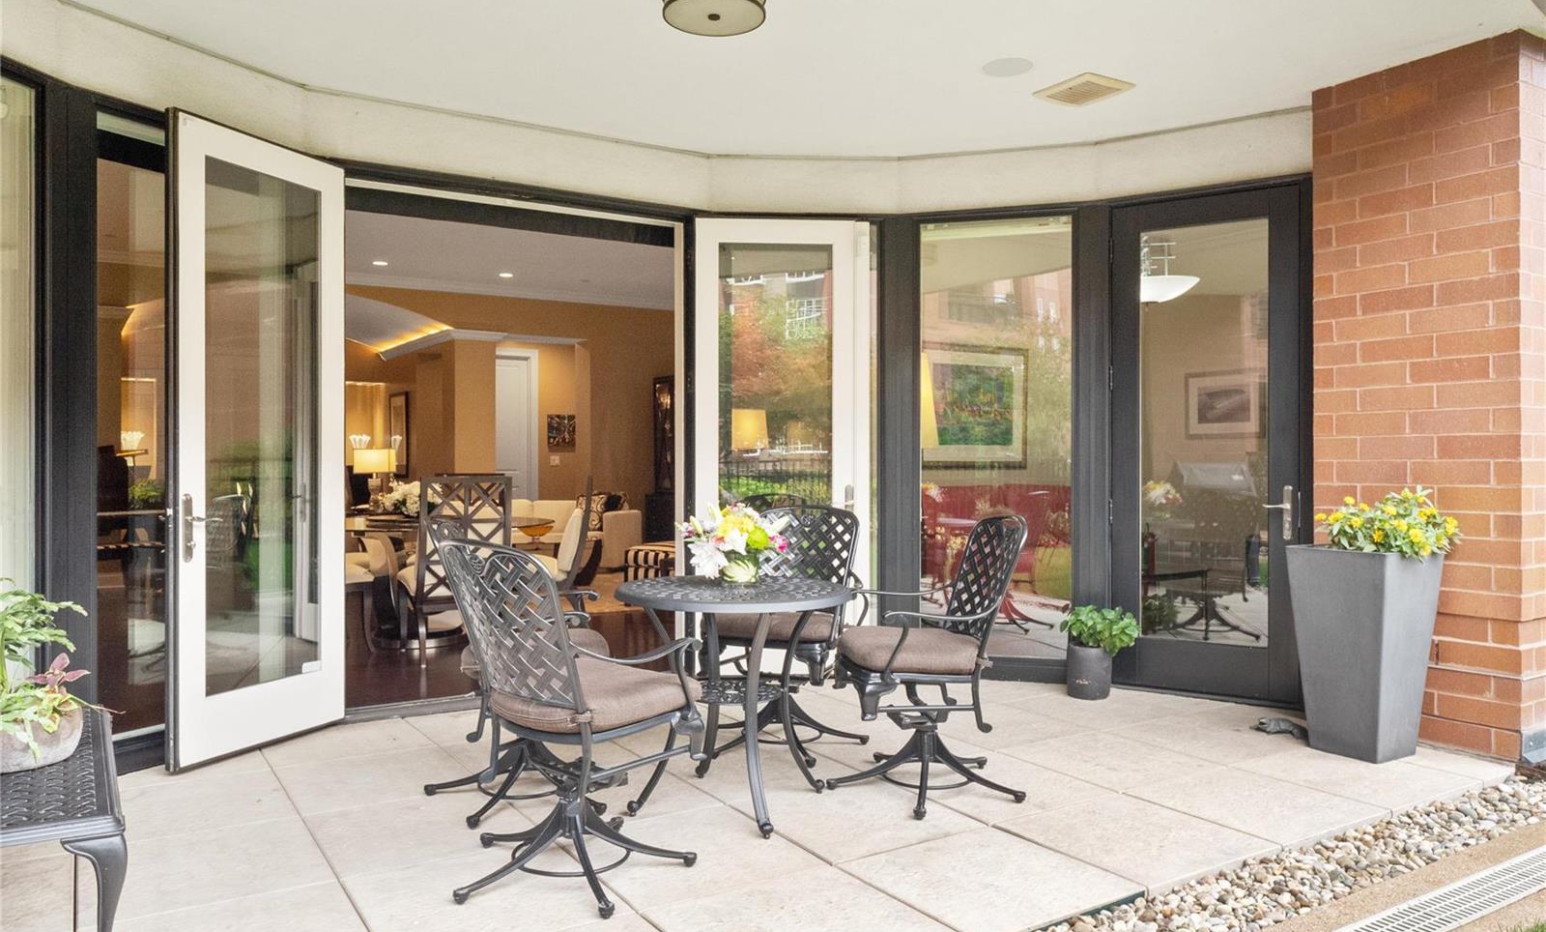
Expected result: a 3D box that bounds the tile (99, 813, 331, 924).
[{"bbox_3d":[-1.600,1.151,3.149,0.605,0.040,0.605,0,1,-33],"label":"tile"}]

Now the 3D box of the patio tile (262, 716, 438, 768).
[{"bbox_3d":[-1.734,1.120,4.495,0.605,0.040,0.605,0,1,-33],"label":"patio tile"}]

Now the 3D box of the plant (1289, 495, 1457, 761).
[{"bbox_3d":[2.365,0.610,4.420,0.470,1.040,0.470,0,0,-32],"label":"plant"}]

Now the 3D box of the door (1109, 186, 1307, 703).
[{"bbox_3d":[2.070,-0.097,5.380,0.880,2.390,0.060,0,0,34],"label":"door"}]

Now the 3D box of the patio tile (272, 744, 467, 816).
[{"bbox_3d":[-1.399,1.110,3.933,0.595,0.030,0.595,-1,2,-33],"label":"patio tile"}]

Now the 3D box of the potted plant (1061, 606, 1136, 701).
[{"bbox_3d":[1.525,0.862,5.200,0.360,0.430,0.340,0,0,0],"label":"potted plant"}]

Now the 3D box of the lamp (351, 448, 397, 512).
[{"bbox_3d":[-3.744,0.125,10.500,0.350,0.610,0.210,0,0,0],"label":"lamp"}]

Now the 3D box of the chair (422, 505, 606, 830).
[{"bbox_3d":[-0.860,0.662,3.880,0.690,0.950,0.670,0,0,-3],"label":"chair"}]

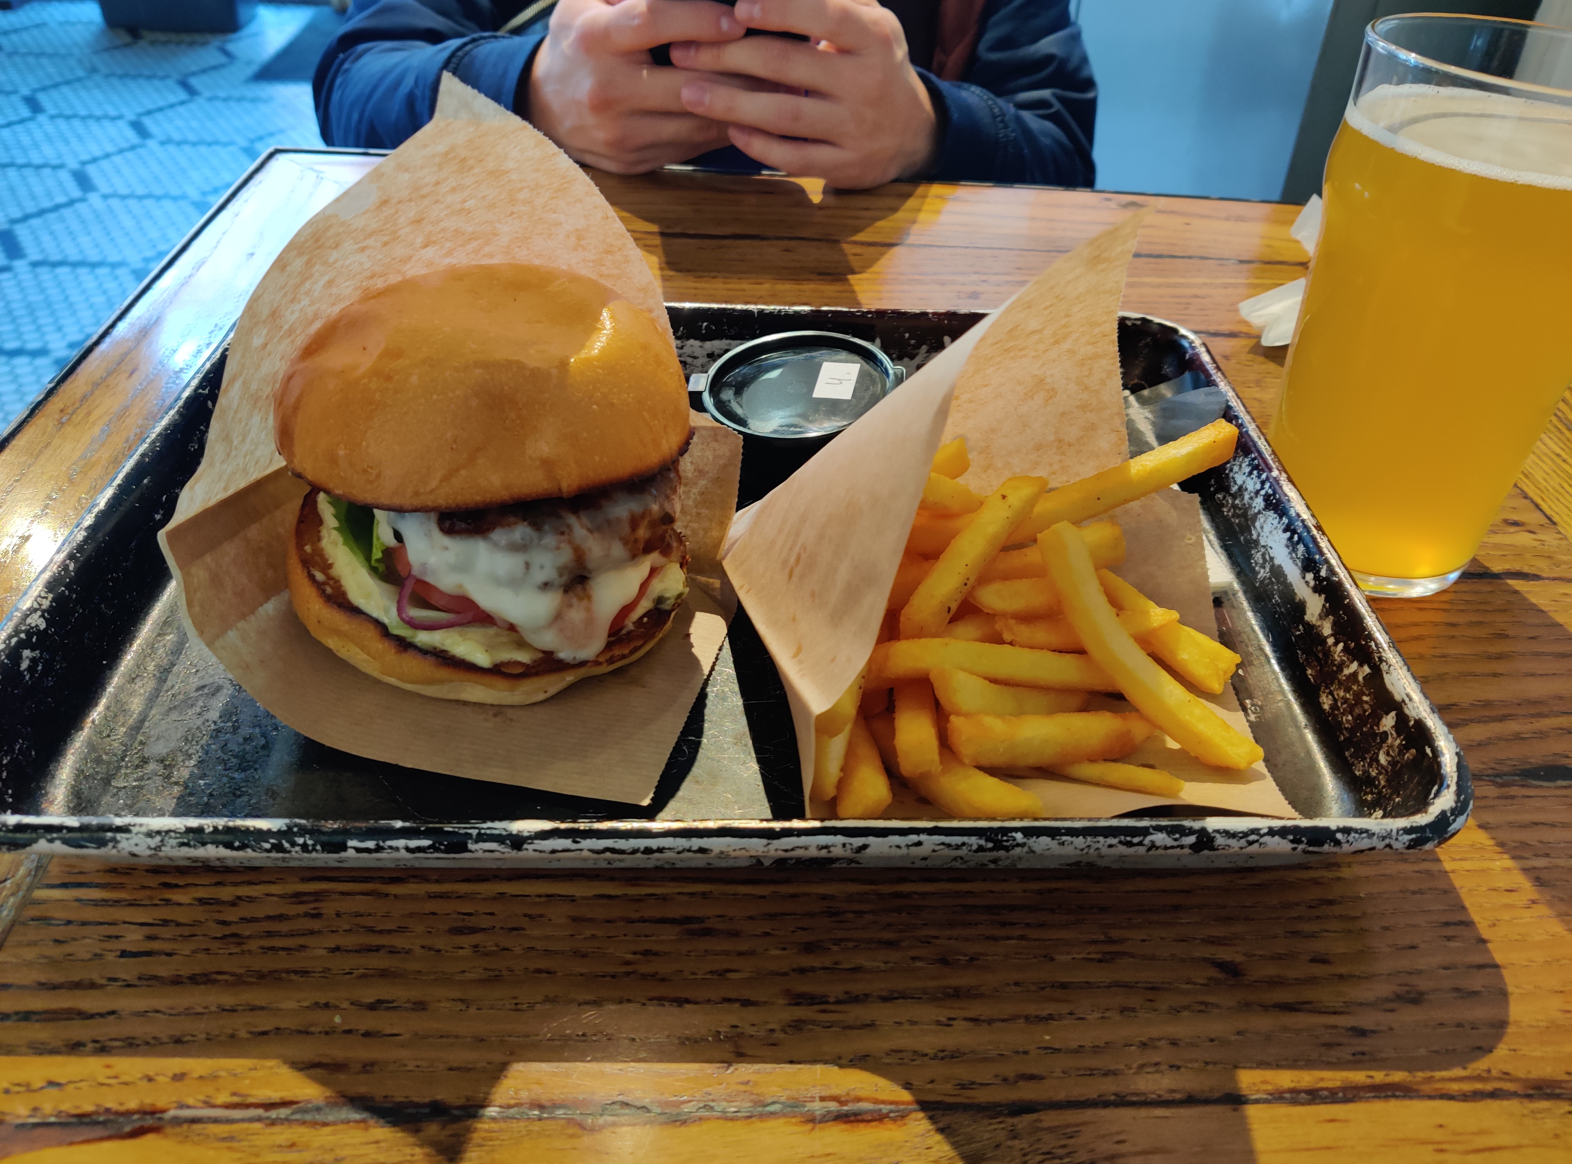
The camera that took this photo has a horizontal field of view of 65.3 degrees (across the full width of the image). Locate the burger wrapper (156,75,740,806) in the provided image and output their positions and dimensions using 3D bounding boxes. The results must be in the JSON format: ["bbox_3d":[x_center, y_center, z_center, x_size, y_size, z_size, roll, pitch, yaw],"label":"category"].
[{"bbox_3d":[-0.087,-0.050,0.317,0.155,0.116,0.189,-2,39,-6],"label":"burger wrapper"}]

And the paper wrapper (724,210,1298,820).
[{"bbox_3d":[0.059,-0.026,0.315,0.155,0.096,0.154,-5,40,-11],"label":"paper wrapper"}]

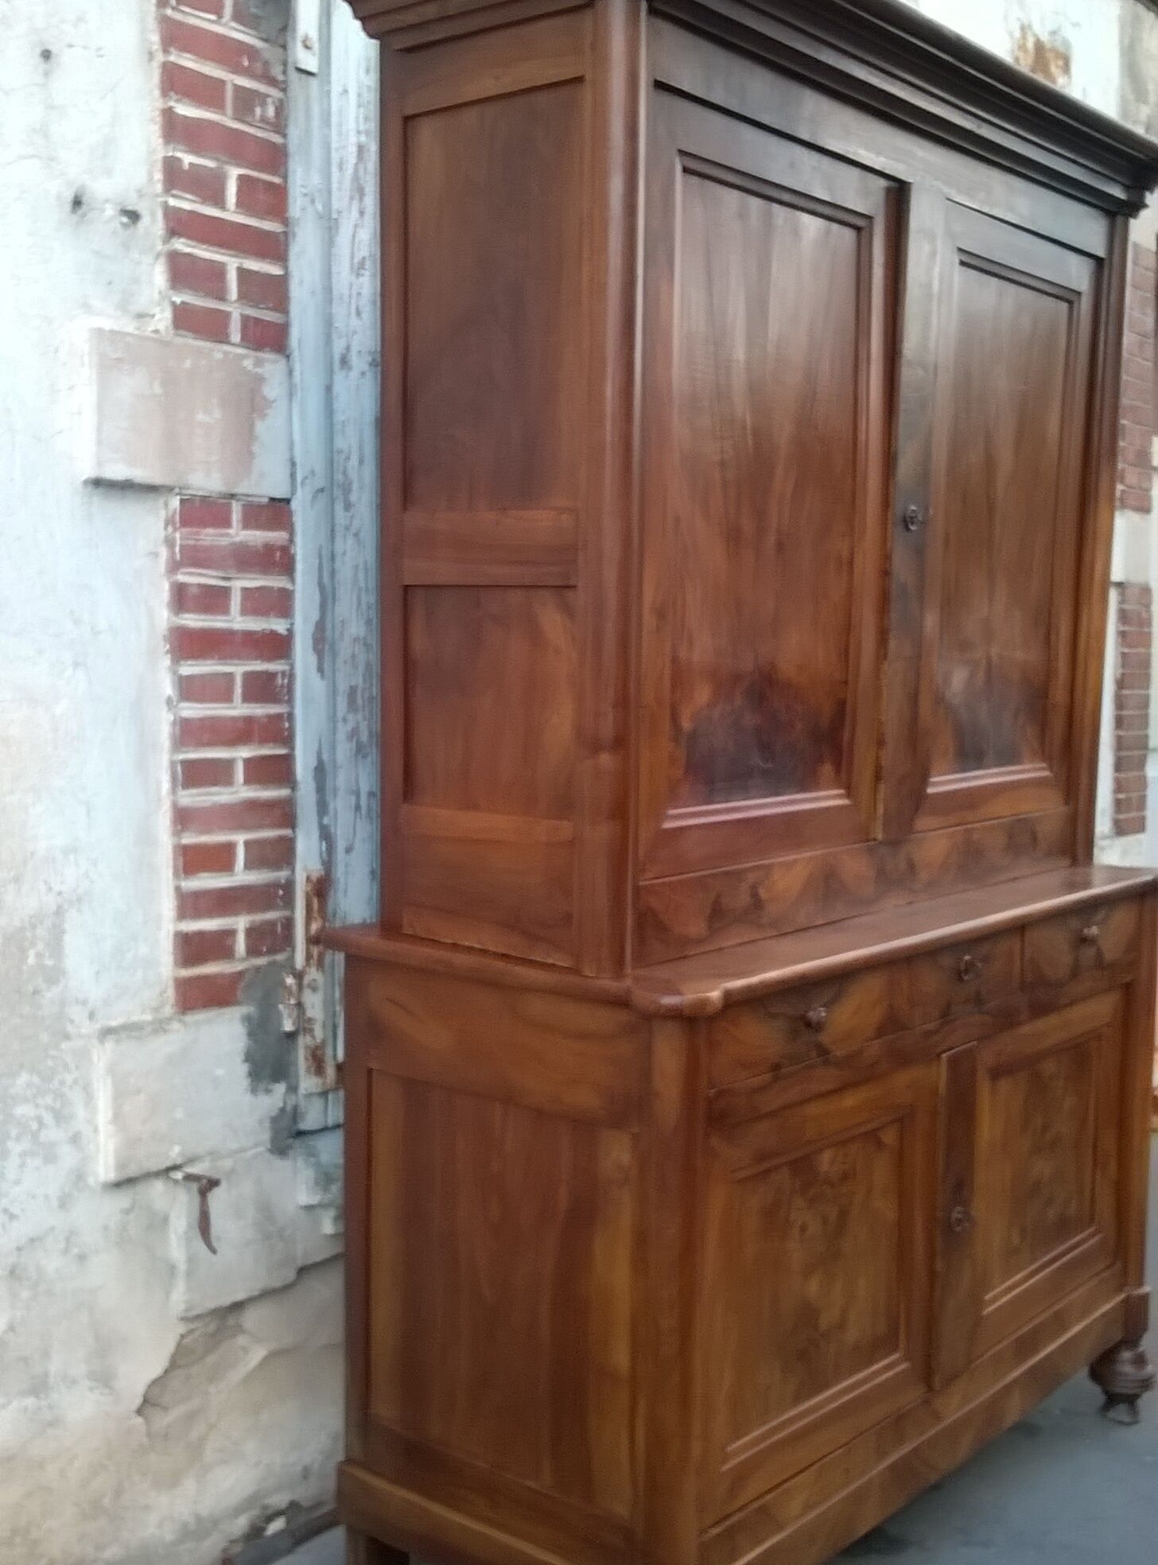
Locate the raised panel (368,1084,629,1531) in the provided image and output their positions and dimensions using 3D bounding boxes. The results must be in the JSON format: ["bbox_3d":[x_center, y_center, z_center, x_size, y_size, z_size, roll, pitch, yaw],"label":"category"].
[{"bbox_3d":[-0.107,0.666,2.411,0.471,0.500,0.020,5,6,39],"label":"raised panel"}]

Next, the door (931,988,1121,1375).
[{"bbox_3d":[0.764,0.643,3.011,0.030,0.519,0.722,5,6,39],"label":"door"}]

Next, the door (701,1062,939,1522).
[{"bbox_3d":[0.346,0.682,2.500,0.027,0.519,0.601,5,6,39],"label":"door"}]

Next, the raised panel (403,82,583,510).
[{"bbox_3d":[-0.112,-0.631,2.402,0.312,0.536,0.020,5,6,39],"label":"raised panel"}]

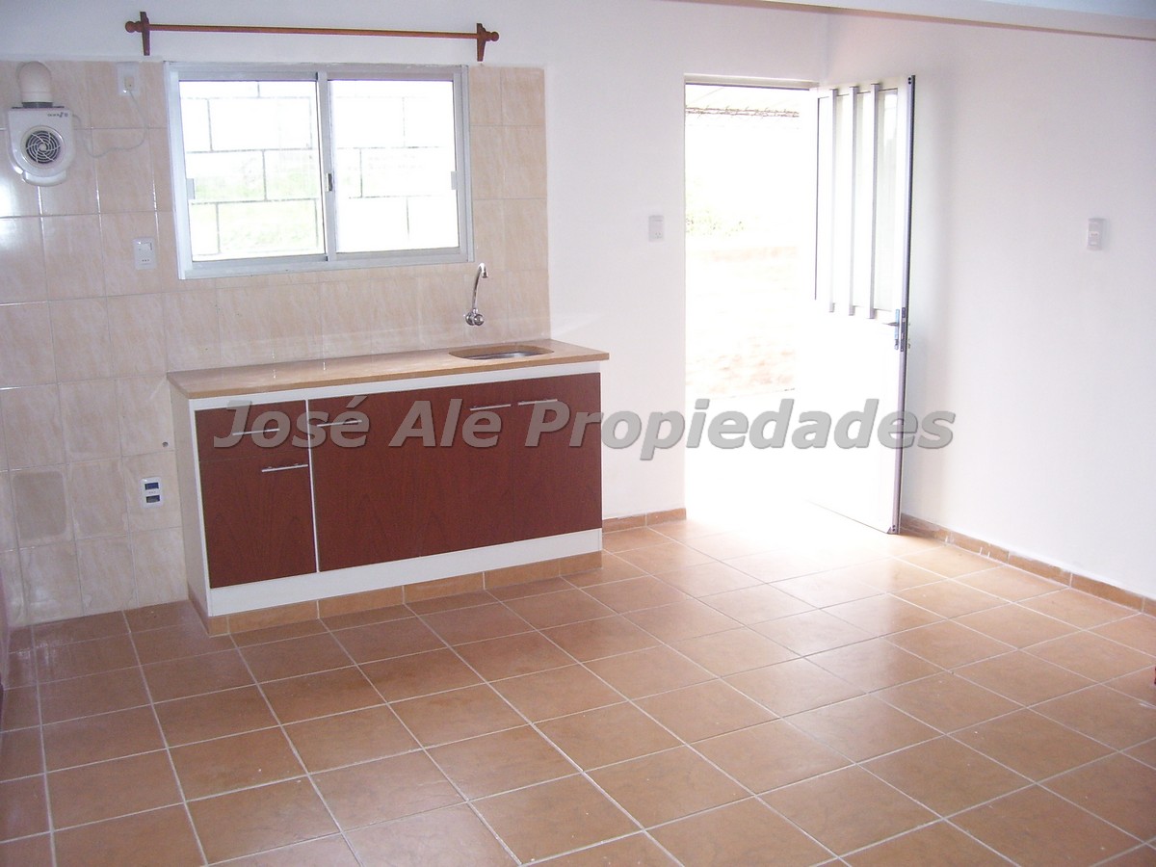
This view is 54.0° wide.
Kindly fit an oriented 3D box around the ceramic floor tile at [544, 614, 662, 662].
[{"bbox_3d":[0.083,0.728,4.037,0.331,0.010,0.331,-7,13,-26],"label":"ceramic floor tile"}]

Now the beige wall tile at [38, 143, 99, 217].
[{"bbox_3d":[-1.800,-0.924,4.002,0.200,0.300,0.010,-7,13,-26],"label":"beige wall tile"}]

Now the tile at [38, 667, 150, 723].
[{"bbox_3d":[-1.557,0.843,3.610,0.329,0.010,0.329,-7,13,-26],"label":"tile"}]

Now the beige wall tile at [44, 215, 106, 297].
[{"bbox_3d":[-1.800,-0.633,4.059,0.200,0.300,0.010,-7,13,-26],"label":"beige wall tile"}]

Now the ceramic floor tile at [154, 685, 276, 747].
[{"bbox_3d":[-1.102,0.860,3.451,0.330,0.010,0.330,-7,13,-26],"label":"ceramic floor tile"}]

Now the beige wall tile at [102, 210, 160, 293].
[{"bbox_3d":[-1.638,-0.656,4.159,0.200,0.300,0.010,-7,13,-26],"label":"beige wall tile"}]

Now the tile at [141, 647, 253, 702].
[{"bbox_3d":[-1.253,0.802,3.745,0.331,0.010,0.331,-7,13,-26],"label":"tile"}]

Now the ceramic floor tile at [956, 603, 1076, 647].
[{"bbox_3d":[1.561,0.689,4.044,0.330,0.010,0.330,-7,13,-26],"label":"ceramic floor tile"}]

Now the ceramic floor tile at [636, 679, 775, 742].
[{"bbox_3d":[0.382,0.837,3.428,0.327,0.010,0.327,-7,13,-25],"label":"ceramic floor tile"}]

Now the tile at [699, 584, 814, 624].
[{"bbox_3d":[0.672,0.647,4.278,0.328,0.010,0.328,-7,13,-26],"label":"tile"}]

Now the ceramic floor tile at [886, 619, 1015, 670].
[{"bbox_3d":[1.265,0.723,3.881,0.330,0.009,0.330,-7,13,-26],"label":"ceramic floor tile"}]

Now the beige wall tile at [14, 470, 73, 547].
[{"bbox_3d":[-1.966,0.270,4.170,0.200,0.300,0.008,-7,13,-26],"label":"beige wall tile"}]

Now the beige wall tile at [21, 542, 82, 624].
[{"bbox_3d":[-1.961,0.561,4.236,0.200,0.300,0.010,-7,13,-26],"label":"beige wall tile"}]

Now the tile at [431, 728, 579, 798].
[{"bbox_3d":[-0.210,0.909,3.145,0.330,0.009,0.330,-7,13,-26],"label":"tile"}]

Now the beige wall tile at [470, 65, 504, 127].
[{"bbox_3d":[-0.386,-1.391,4.665,0.147,0.236,0.009,-7,13,-26],"label":"beige wall tile"}]

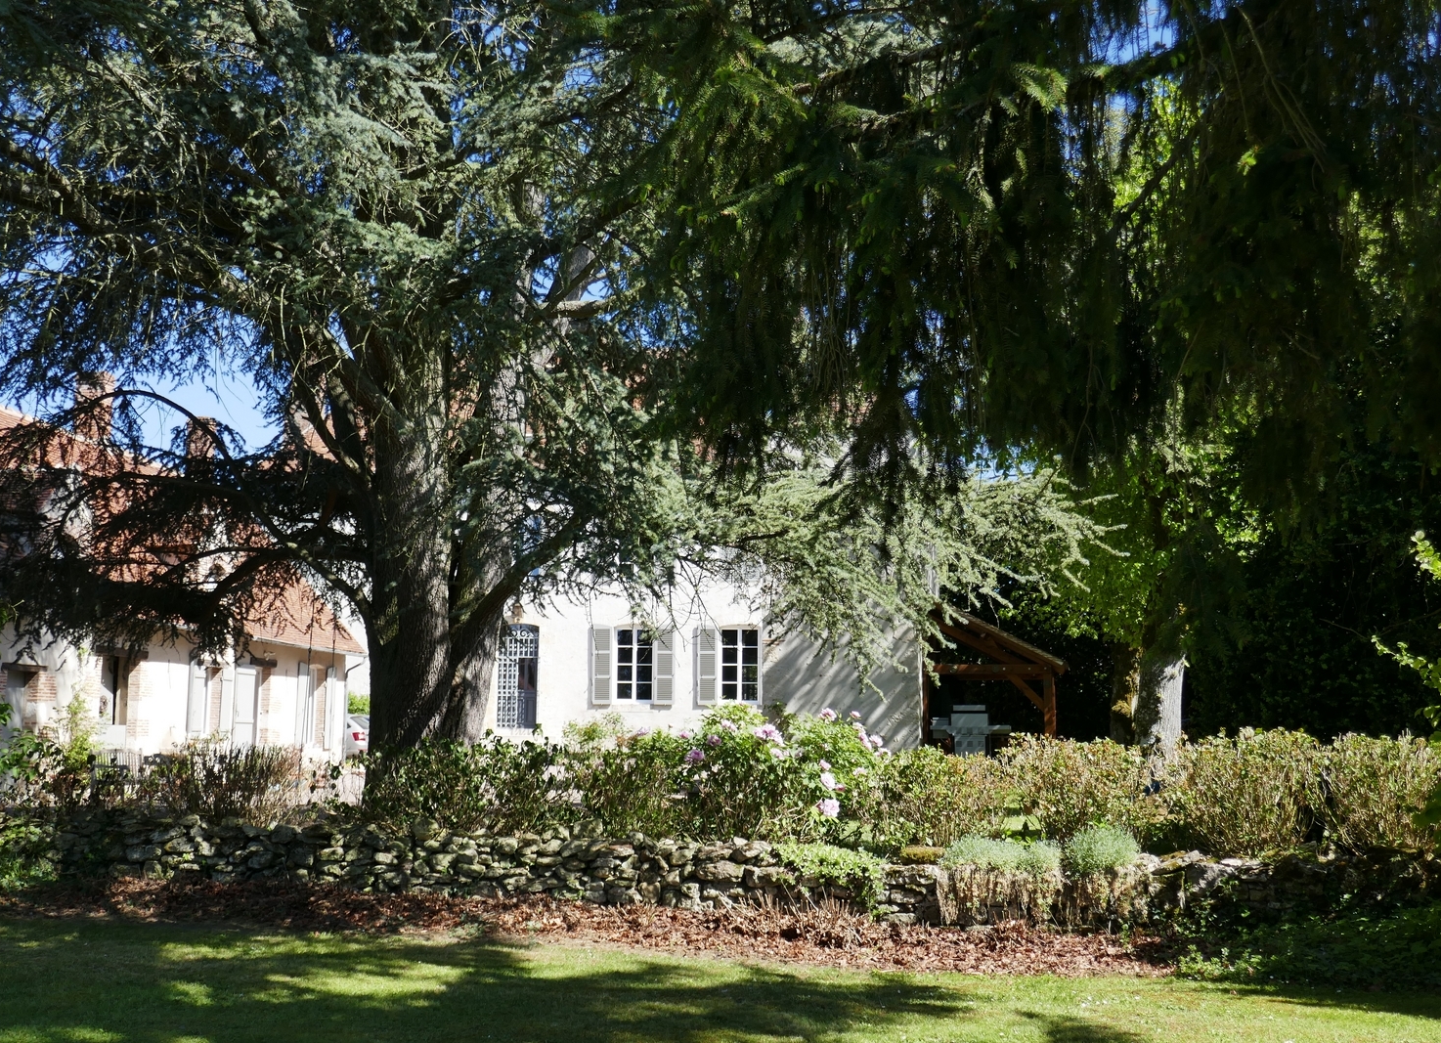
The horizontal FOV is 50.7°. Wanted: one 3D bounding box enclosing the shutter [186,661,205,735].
[{"bbox_3d":[-10.164,3.399,29.500,0.050,1.419,0.600,0,-8,6],"label":"shutter"}]

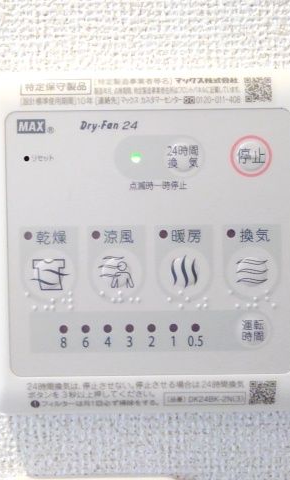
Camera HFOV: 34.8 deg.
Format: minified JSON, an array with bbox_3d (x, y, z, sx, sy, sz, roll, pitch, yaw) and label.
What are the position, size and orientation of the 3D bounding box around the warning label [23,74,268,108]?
[{"bbox_3d":[0.000,-0.051,0.159,0.087,0.011,0.002,-1,-12,0],"label":"warning label"}]

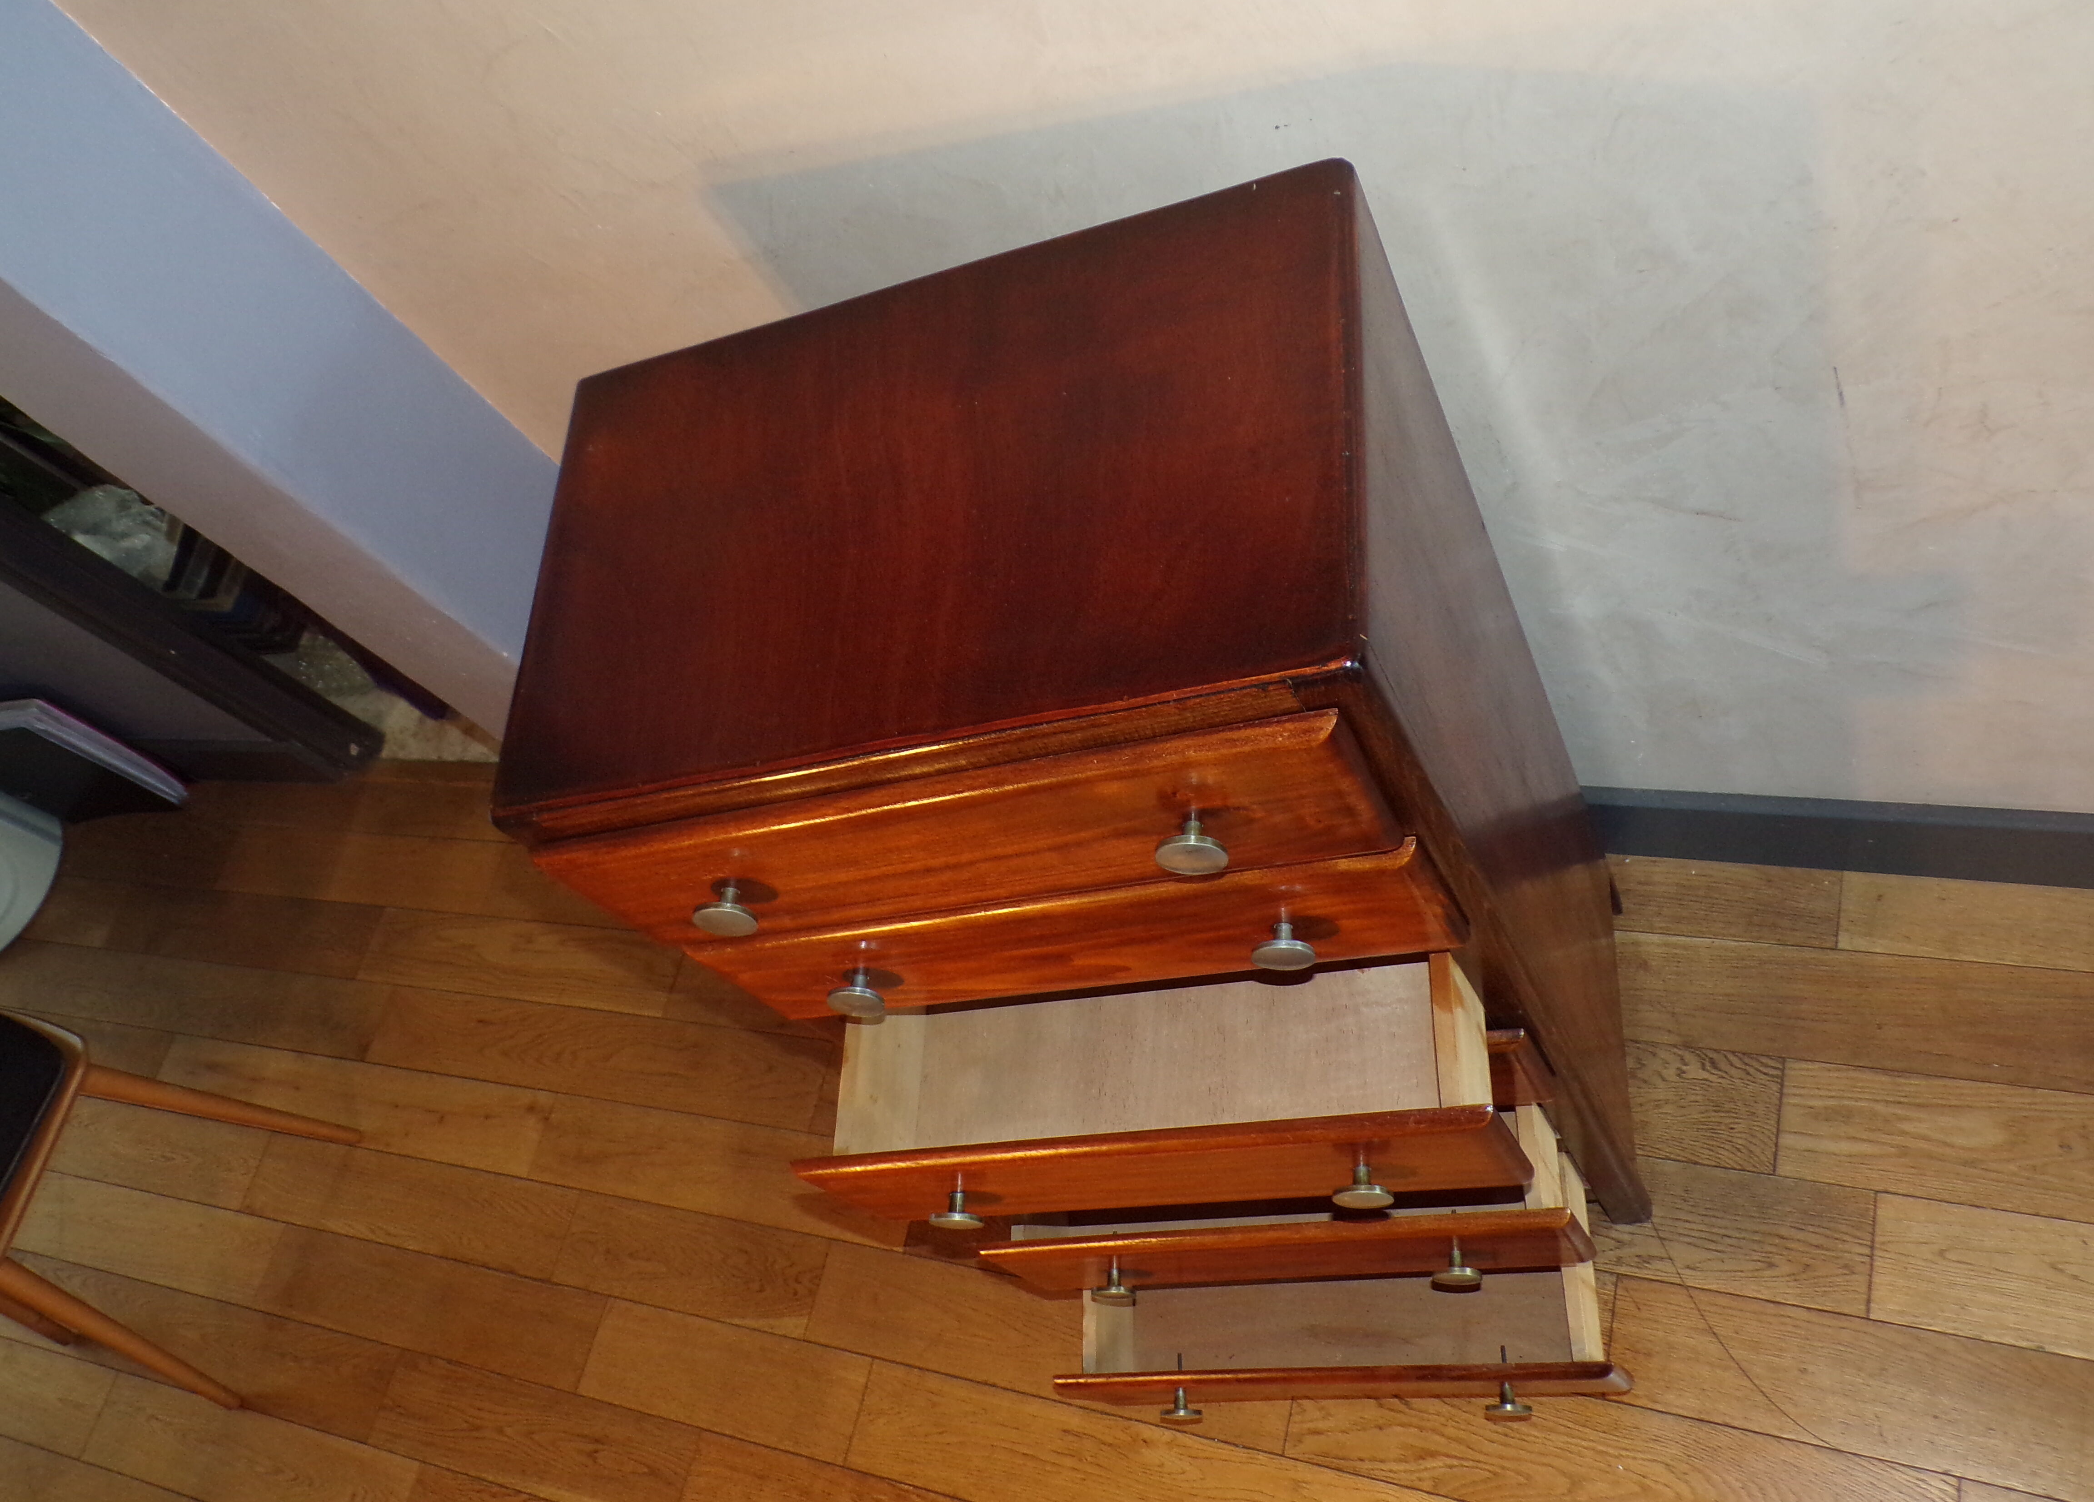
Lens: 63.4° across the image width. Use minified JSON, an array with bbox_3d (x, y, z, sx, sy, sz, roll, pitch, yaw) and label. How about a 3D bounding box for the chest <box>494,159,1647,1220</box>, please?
[{"bbox_3d":[0.150,0.114,1.366,0.495,1.122,0.326,-10,60,22],"label":"chest"}]

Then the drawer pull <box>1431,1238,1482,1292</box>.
[{"bbox_3d":[0.309,0.389,1.272,0.036,0.036,0.023,-10,60,22],"label":"drawer pull"}]

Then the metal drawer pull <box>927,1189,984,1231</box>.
[{"bbox_3d":[-0.061,0.306,1.139,0.036,0.036,0.023,-10,60,22],"label":"metal drawer pull"}]

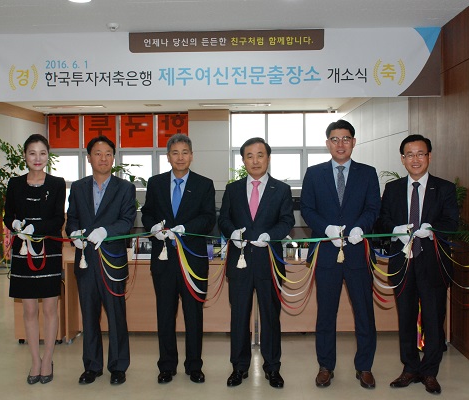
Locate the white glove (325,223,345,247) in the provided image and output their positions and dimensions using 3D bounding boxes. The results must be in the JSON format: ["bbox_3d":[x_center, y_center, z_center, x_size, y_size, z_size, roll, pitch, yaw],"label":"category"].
[{"bbox_3d":[0.642,0.226,3.810,0.120,0.135,0.130,-1,3,-24],"label":"white glove"}]

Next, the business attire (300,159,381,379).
[{"bbox_3d":[0.729,0.471,4.121,0.550,1.520,0.400,0,2,11],"label":"business attire"}]

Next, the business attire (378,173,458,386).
[{"bbox_3d":[1.238,0.538,4.056,0.530,1.450,0.390,0,3,18],"label":"business attire"}]

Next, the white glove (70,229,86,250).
[{"bbox_3d":[-1.011,0.256,3.880,0.110,0.135,0.130,-1,3,-24],"label":"white glove"}]

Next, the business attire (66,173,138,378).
[{"bbox_3d":[-0.934,0.516,4.211,0.480,1.370,0.380,0,2,3],"label":"business attire"}]

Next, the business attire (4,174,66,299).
[{"bbox_3d":[-1.414,0.258,4.237,0.410,0.860,0.340,-1,2,-7],"label":"business attire"}]

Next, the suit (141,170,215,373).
[{"bbox_3d":[-0.384,0.504,4.150,0.520,1.410,0.380,0,3,-2],"label":"suit"}]

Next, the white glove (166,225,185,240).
[{"bbox_3d":[-0.391,0.217,4.009,0.130,0.105,0.120,0,2,13],"label":"white glove"}]

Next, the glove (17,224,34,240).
[{"bbox_3d":[-1.367,0.213,3.930,0.110,0.105,0.130,1,3,24],"label":"glove"}]

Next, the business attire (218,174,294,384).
[{"bbox_3d":[0.147,0.510,4.090,0.525,1.385,0.380,0,3,2],"label":"business attire"}]

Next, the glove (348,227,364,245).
[{"bbox_3d":[0.773,0.226,3.820,0.105,0.115,0.130,1,3,21],"label":"glove"}]

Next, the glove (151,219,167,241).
[{"bbox_3d":[-0.484,0.198,3.880,0.110,0.130,0.130,-1,3,-24],"label":"glove"}]

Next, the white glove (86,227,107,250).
[{"bbox_3d":[-0.907,0.255,3.969,0.130,0.150,0.120,0,2,13],"label":"white glove"}]

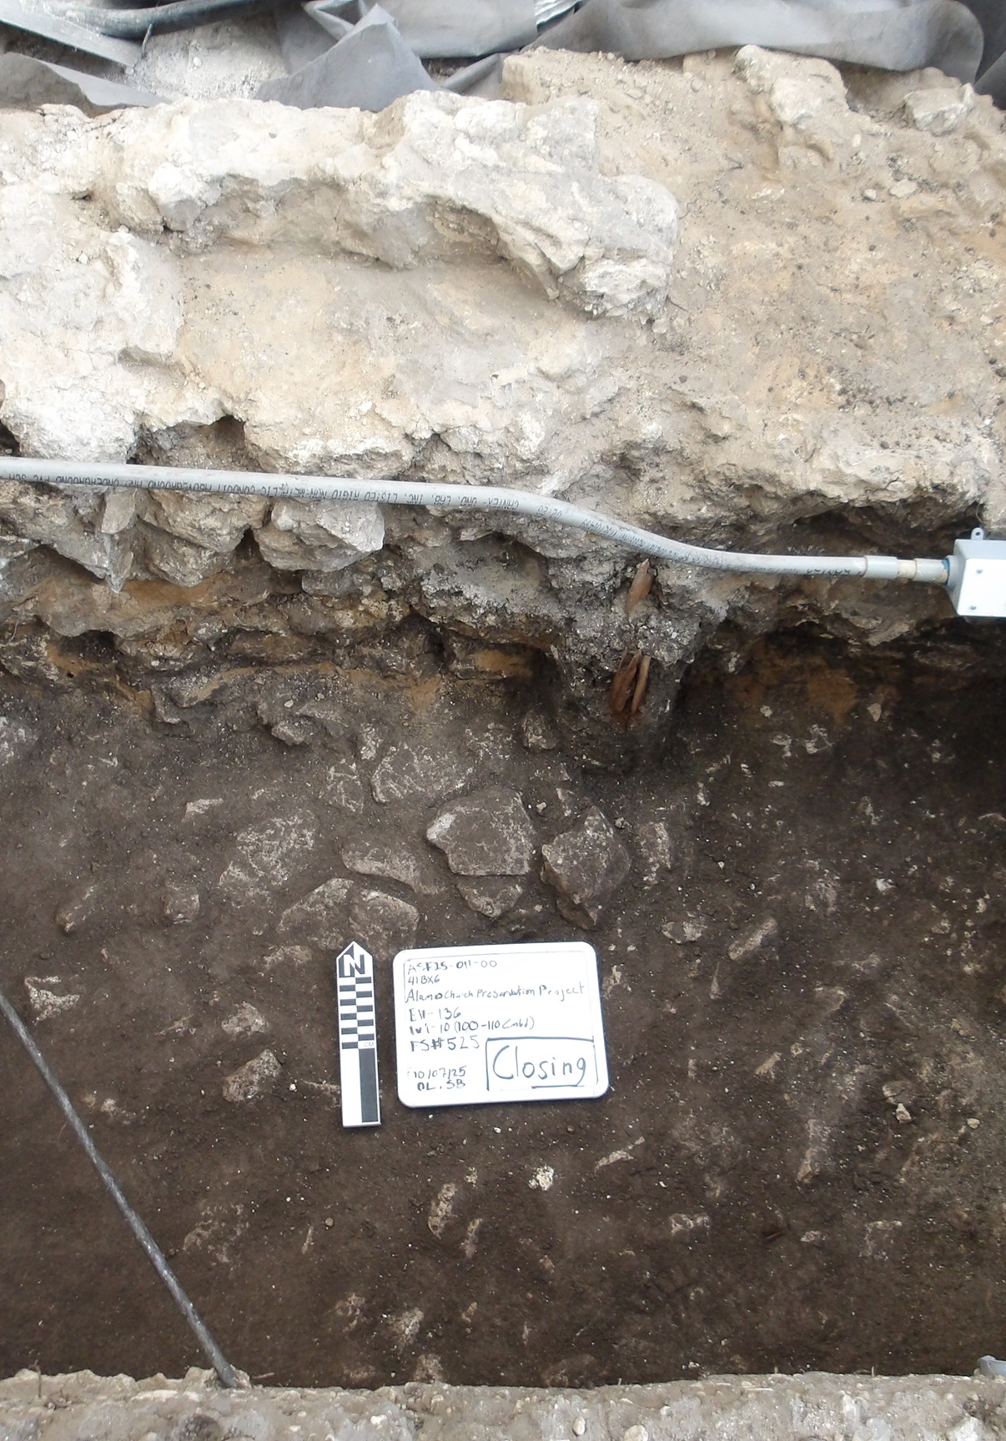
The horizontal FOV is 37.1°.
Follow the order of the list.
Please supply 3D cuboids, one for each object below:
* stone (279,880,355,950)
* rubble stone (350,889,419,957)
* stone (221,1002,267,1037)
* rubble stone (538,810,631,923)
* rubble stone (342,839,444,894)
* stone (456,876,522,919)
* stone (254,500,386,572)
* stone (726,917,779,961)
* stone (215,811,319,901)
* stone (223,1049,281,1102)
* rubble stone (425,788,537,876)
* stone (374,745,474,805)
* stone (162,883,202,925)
[{"bbox_3d":[-0.267,0.288,2.165,0.107,0.060,0.104,1,66,-2],"label":"stone"},{"bbox_3d":[-0.168,0.304,2.157,0.104,0.060,0.082,27,67,9],"label":"rubble stone"},{"bbox_3d":[-0.345,0.407,2.018,0.057,0.032,0.043,0,62,-2],"label":"stone"},{"bbox_3d":[0.127,0.225,2.192,0.115,0.100,0.131,-36,72,-17],"label":"rubble stone"},{"bbox_3d":[-0.158,0.218,2.192,0.162,0.060,0.071,18,66,5],"label":"rubble stone"},{"bbox_3d":[-0.023,0.263,2.178,0.098,0.060,0.068,6,65,0],"label":"stone"},{"bbox_3d":[-0.230,-0.257,1.921,0.165,0.100,0.110,0,66,-3],"label":"stone"},{"bbox_3d":[0.350,0.309,2.094,0.085,0.030,0.028,-36,69,-18],"label":"stone"},{"bbox_3d":[-0.335,0.195,2.132,0.100,0.055,0.160,39,68,17],"label":"stone"},{"bbox_3d":[-0.339,0.497,2.056,0.085,0.050,0.050,-36,72,-17],"label":"stone"},{"bbox_3d":[-0.031,0.171,2.143,0.153,0.065,0.135,0,62,-2],"label":"rubble stone"},{"bbox_3d":[-0.117,0.089,2.183,0.143,0.055,0.086,-3,62,-3],"label":"stone"},{"bbox_3d":[-0.443,0.263,2.092,0.050,0.035,0.056,4,62,0],"label":"stone"}]

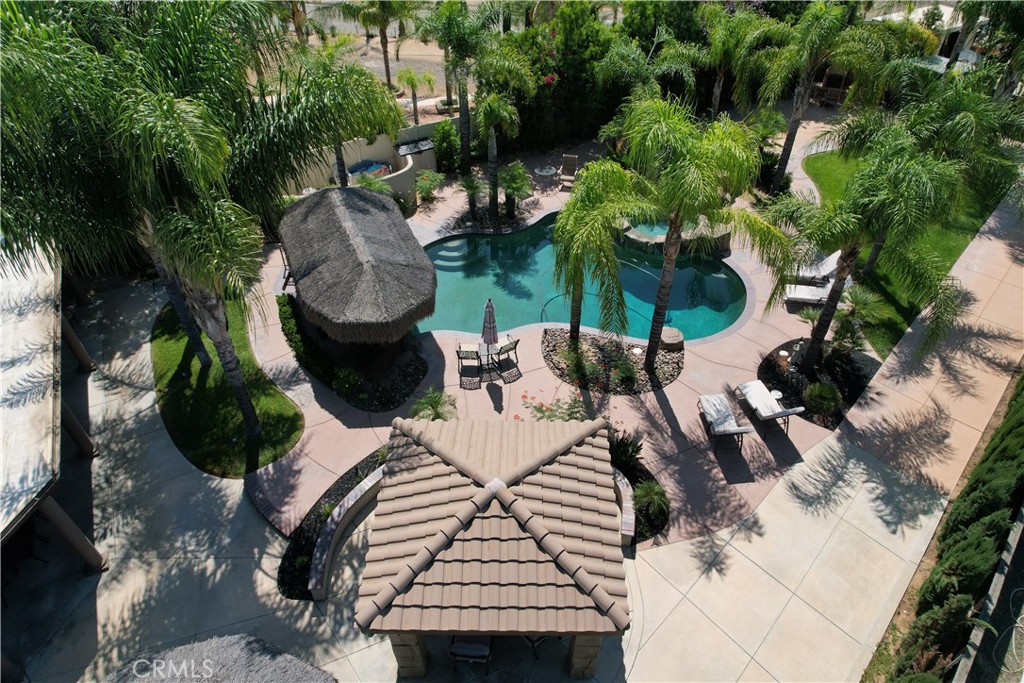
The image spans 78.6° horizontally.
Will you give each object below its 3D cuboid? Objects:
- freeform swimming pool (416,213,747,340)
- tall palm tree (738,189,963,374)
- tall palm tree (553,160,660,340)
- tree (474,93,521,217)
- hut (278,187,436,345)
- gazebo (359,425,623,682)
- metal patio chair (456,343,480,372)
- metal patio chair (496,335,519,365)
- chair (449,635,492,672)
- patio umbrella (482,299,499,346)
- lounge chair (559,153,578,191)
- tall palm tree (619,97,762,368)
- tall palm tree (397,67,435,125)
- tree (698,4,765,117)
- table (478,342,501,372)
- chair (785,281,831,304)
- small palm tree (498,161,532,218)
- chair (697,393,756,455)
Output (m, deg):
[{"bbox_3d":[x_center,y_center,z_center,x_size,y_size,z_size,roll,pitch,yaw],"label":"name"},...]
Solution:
[{"bbox_3d":[1.900,-2.324,21.187,11.100,0.700,7.500,0,42,0],"label":"freeform swimming pool"},{"bbox_3d":[7.950,-1.163,15.639,4.900,5.200,4.000,0,42,0],"label":"tall palm tree"},{"bbox_3d":[2.250,-2.100,16.679,2.800,5.200,2.800,0,42,0],"label":"tall palm tree"},{"bbox_3d":[-0.574,-6.265,21.792,1.750,4.850,1.750,0,43,0],"label":"tree"},{"bbox_3d":[-4.527,-2.156,18.368,3.700,3.500,6.900,-14,45,-14],"label":"hut"},{"bbox_3d":[-0.260,3.707,11.934,4.350,3.700,4.200,0,43,0],"label":"gazebo"},{"bbox_3d":[-1.150,0.395,17.136,0.600,0.880,0.700,0,42,0],"label":"metal patio chair"},{"bbox_3d":[-0.210,0.271,17.686,0.620,0.880,0.620,-26,49,-25],"label":"metal patio chair"},{"bbox_3d":[-0.660,5.548,11.361,0.680,0.950,0.780,5,42,6],"label":"chair"},{"bbox_3d":[-0.570,-0.260,17.068,0.460,2.350,0.460,0,43,0],"label":"patio umbrella"},{"bbox_3d":[2.180,-6.660,24.859,0.740,1.030,0.980,5,42,6],"label":"lounge chair"},{"bbox_3d":[4.000,-1.962,15.256,3.700,6.900,3.700,0,42,0],"label":"tall palm tree"},{"bbox_3d":[-4.181,-10.786,27.989,1.800,3.000,1.800,0,43,0],"label":"tall palm tree"},{"bbox_3d":[9.157,-11.673,27.327,3.000,5.200,3.000,0,43,0],"label":"tree"},{"bbox_3d":[-0.610,0.427,17.709,0.600,0.620,0.550,0,43,0],"label":"table"},{"bbox_3d":[9.600,-1.584,19.689,1.950,0.820,0.720,7,43,7],"label":"chair"},{"bbox_3d":[0.100,-5.450,22.679,1.250,2.150,1.250,0,42,0],"label":"small palm tree"},{"bbox_3d":[5.220,1.882,15.380,0.670,1.020,1.750,-4,42,-4],"label":"chair"}]

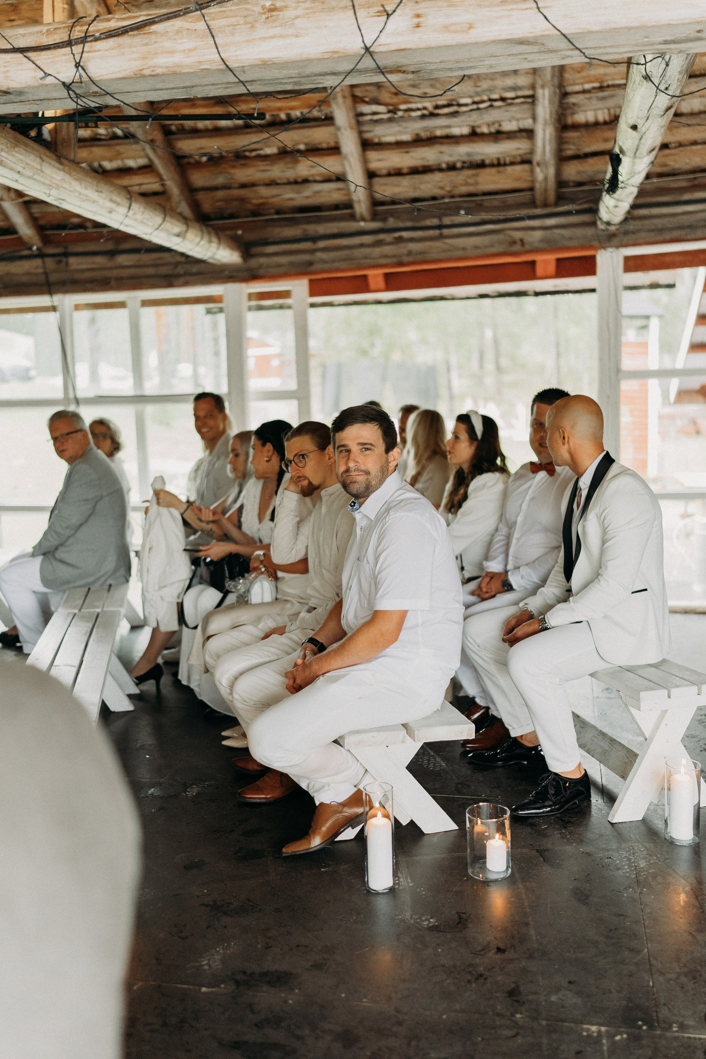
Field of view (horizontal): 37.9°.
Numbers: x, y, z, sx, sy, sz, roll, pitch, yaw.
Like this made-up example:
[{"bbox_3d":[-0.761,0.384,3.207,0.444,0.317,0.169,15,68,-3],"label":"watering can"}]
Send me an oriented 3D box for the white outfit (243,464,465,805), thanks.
[{"bbox_3d":[-0.010,0.312,3.102,0.721,0.953,0.520,-4,7,-13],"label":"white outfit"}]

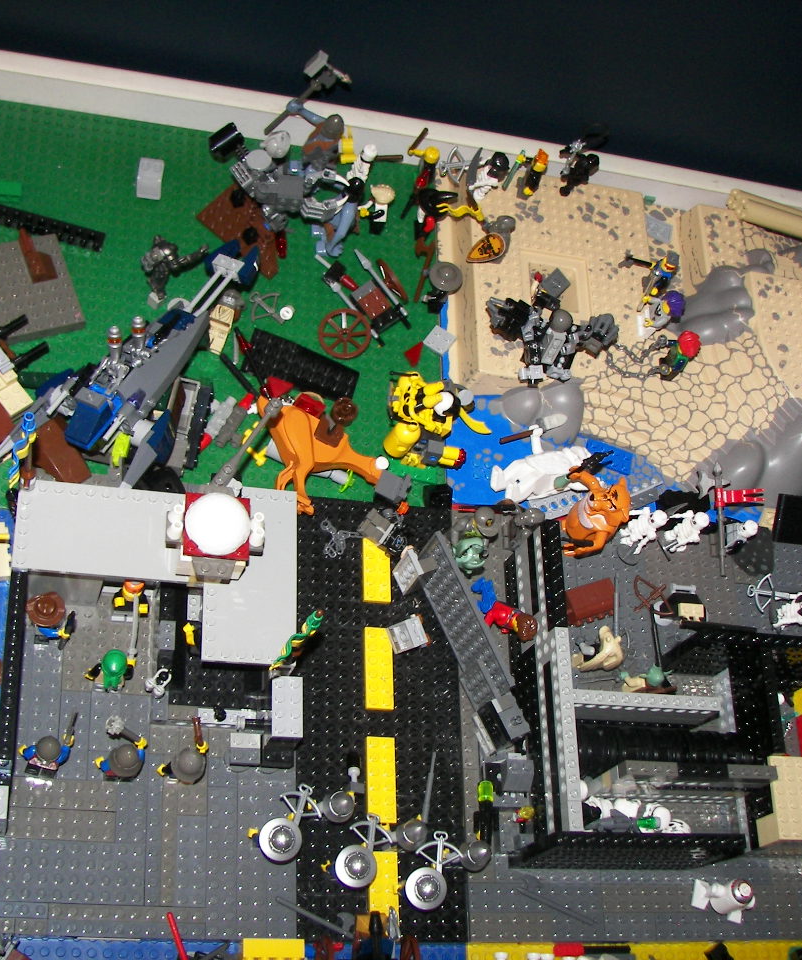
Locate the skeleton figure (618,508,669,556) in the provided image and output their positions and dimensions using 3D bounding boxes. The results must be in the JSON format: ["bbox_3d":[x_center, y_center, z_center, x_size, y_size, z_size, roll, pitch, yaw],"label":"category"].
[{"bbox_3d":[0.154,0.032,0.840,0.020,0.041,0.025,-5,67,-19],"label":"skeleton figure"}]

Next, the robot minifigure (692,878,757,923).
[{"bbox_3d":[0.186,0.235,0.749,0.032,0.035,0.017,21,61,-7],"label":"robot minifigure"}]

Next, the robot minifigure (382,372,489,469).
[{"bbox_3d":[0.020,-0.037,0.836,0.060,0.042,0.050,6,64,-15],"label":"robot minifigure"}]

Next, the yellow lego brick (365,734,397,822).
[{"bbox_3d":[-0.011,0.167,0.741,0.016,0.005,0.048,6,64,-15],"label":"yellow lego brick"}]

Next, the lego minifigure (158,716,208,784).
[{"bbox_3d":[-0.114,0.142,0.698,0.024,0.041,0.030,7,64,-14],"label":"lego minifigure"}]

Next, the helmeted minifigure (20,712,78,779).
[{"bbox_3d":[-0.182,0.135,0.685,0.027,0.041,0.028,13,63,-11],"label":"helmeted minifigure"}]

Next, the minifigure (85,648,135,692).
[{"bbox_3d":[-0.154,0.101,0.705,0.024,0.041,0.016,6,65,-15],"label":"minifigure"}]

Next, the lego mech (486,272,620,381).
[{"bbox_3d":[0.096,-0.094,0.828,0.084,0.051,0.056,6,64,-15],"label":"lego mech"}]

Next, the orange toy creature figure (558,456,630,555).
[{"bbox_3d":[0.115,0.019,0.811,0.039,0.056,0.051,1,65,-17],"label":"orange toy creature figure"}]

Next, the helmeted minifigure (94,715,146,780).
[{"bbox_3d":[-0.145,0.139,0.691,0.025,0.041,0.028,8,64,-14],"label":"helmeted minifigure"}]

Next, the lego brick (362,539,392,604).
[{"bbox_3d":[-0.014,0.050,0.787,0.016,0.005,0.047,6,65,-15],"label":"lego brick"}]

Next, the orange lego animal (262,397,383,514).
[{"bbox_3d":[-0.057,-0.012,0.794,0.086,0.027,0.062,28,61,-3],"label":"orange lego animal"}]

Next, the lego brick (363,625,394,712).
[{"bbox_3d":[-0.013,0.110,0.775,0.016,0.005,0.048,6,64,-15],"label":"lego brick"}]

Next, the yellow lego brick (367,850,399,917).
[{"bbox_3d":[-0.009,0.226,0.721,0.016,0.005,0.048,6,64,-15],"label":"yellow lego brick"}]

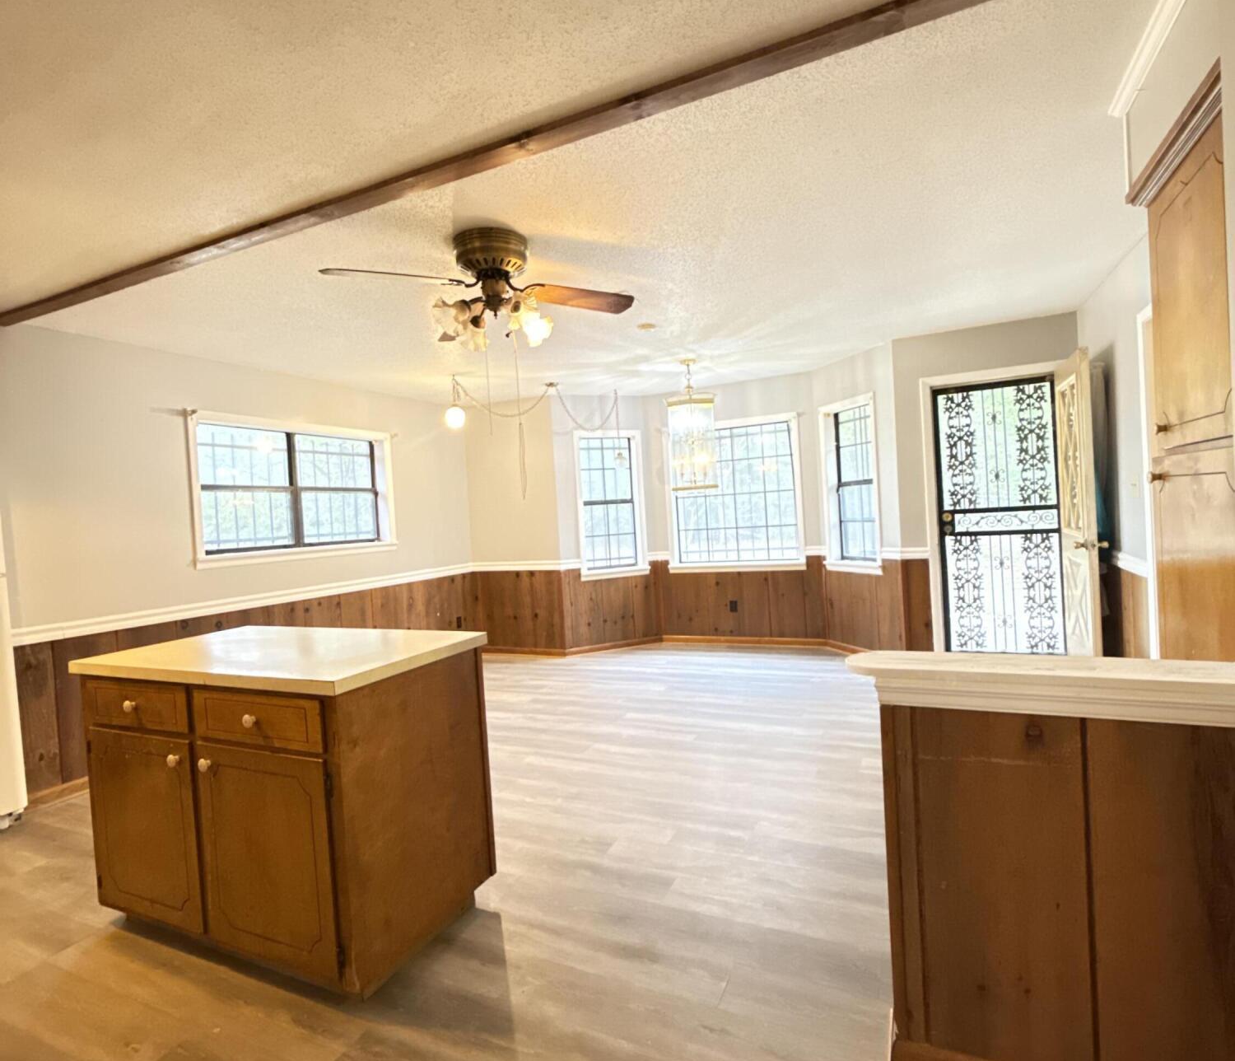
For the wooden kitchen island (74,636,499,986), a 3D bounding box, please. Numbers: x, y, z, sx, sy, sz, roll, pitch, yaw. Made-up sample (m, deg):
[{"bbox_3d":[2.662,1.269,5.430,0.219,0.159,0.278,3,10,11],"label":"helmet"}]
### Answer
[{"bbox_3d":[-1.185,0.863,2.408,1.331,0.890,0.718,-3,2,25],"label":"wooden kitchen island"}]

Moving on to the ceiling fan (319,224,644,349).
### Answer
[{"bbox_3d":[-0.504,-0.975,2.729,1.279,0.444,1.279,-4,2,-31],"label":"ceiling fan"}]

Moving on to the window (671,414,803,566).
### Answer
[{"bbox_3d":[1.075,-0.317,6.254,1.305,1.399,0.100,-3,2,25],"label":"window"}]

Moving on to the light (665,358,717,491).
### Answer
[{"bbox_3d":[0.575,-0.814,5.164,0.392,1.009,0.392,-3,2,25],"label":"light"}]

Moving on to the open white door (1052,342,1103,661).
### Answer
[{"bbox_3d":[2.840,-0.010,4.125,0.050,2.046,0.783,-3,2,25],"label":"open white door"}]

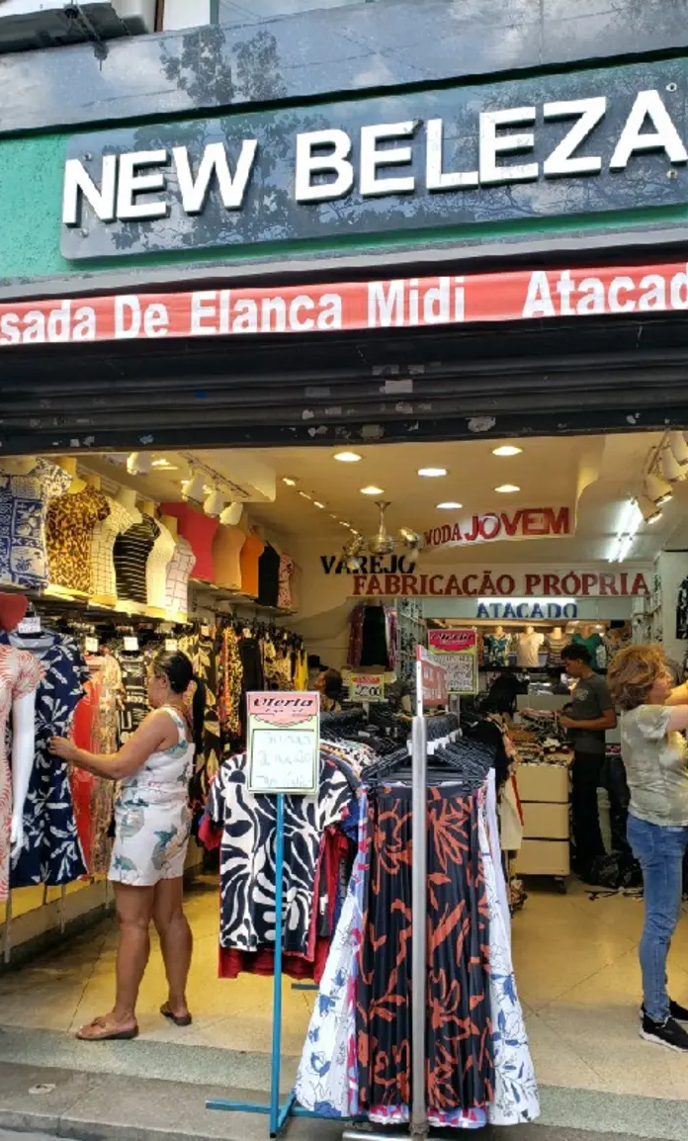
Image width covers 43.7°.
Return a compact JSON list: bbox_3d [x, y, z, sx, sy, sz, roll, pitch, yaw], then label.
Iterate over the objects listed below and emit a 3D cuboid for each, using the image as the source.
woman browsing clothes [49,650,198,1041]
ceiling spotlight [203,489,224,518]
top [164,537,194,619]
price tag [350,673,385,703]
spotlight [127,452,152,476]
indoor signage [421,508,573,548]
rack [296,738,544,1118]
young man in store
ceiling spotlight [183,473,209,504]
[{"bbox_3d":[-0.947,1.087,3.604,0.674,1.519,0.460,-1,-8,15],"label":"woman browsing clothes"},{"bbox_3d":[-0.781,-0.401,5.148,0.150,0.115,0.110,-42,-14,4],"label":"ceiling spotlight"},{"bbox_3d":[-1.166,0.037,5.824,0.250,0.570,0.360,-2,-8,21],"label":"top"},{"bbox_3d":[0.114,0.573,4.181,0.178,0.145,0.020,0,-8,12],"label":"price tag"},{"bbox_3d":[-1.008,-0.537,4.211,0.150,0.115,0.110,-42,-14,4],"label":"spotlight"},{"bbox_3d":[1.300,-0.377,7.439,1.383,0.270,0.080,-4,-10,36],"label":"indoor signage"},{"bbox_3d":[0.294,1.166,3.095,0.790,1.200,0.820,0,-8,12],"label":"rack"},{"bbox_3d":[1.876,1.441,6.559,0.400,1.765,0.480,2,-8,-8],"label":"young man in store"},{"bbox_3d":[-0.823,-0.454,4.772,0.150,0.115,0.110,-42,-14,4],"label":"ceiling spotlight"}]

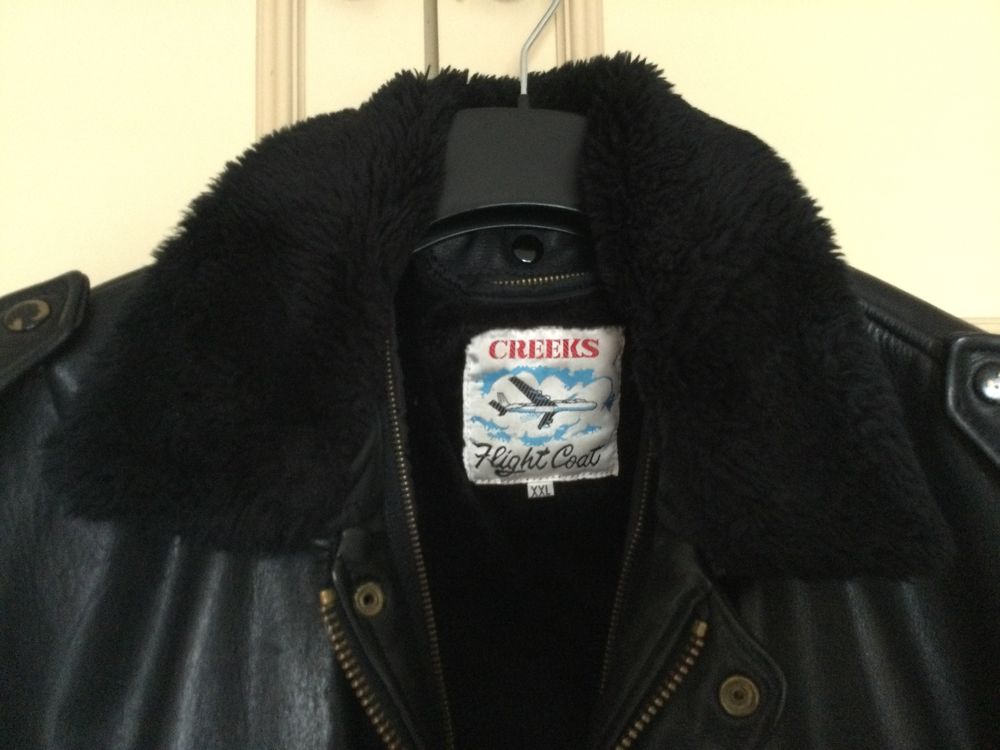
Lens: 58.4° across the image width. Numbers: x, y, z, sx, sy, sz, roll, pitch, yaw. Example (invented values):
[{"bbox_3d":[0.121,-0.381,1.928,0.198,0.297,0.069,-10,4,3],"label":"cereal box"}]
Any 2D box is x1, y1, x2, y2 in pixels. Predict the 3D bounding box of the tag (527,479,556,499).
[{"bbox_3d":[0.019,0.054,0.420,0.013,0.008,0.001,-4,5,-10],"label":"tag"}]

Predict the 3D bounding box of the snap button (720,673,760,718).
[{"bbox_3d":[0.094,0.125,0.350,0.016,0.016,0.004,0,-12,8],"label":"snap button"}]

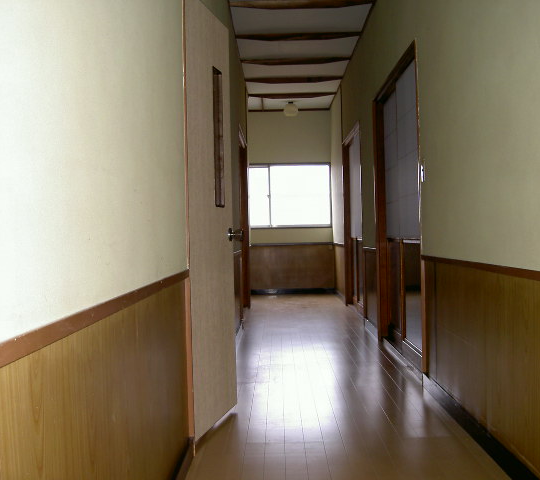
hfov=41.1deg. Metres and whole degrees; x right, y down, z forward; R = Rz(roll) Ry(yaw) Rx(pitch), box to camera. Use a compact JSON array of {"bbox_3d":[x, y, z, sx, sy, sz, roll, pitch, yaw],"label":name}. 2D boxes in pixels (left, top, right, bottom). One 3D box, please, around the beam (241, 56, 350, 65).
[{"bbox_3d":[0.261,-1.813,7.292,1.110,0.050,0.050,-1,0,0],"label":"beam"}]

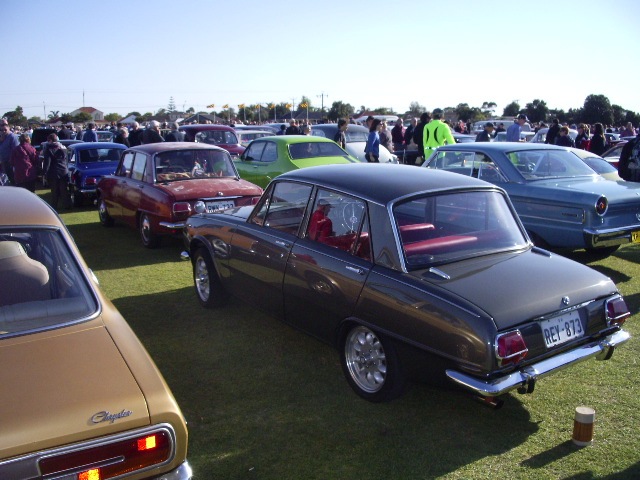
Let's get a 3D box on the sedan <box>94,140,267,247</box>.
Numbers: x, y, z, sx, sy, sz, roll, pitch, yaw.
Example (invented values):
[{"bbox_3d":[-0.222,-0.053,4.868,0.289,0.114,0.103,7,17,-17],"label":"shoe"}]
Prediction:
[{"bbox_3d":[-2.220,-0.770,9.500,1.500,1.390,4.020,-7,12,-31],"label":"sedan"}]

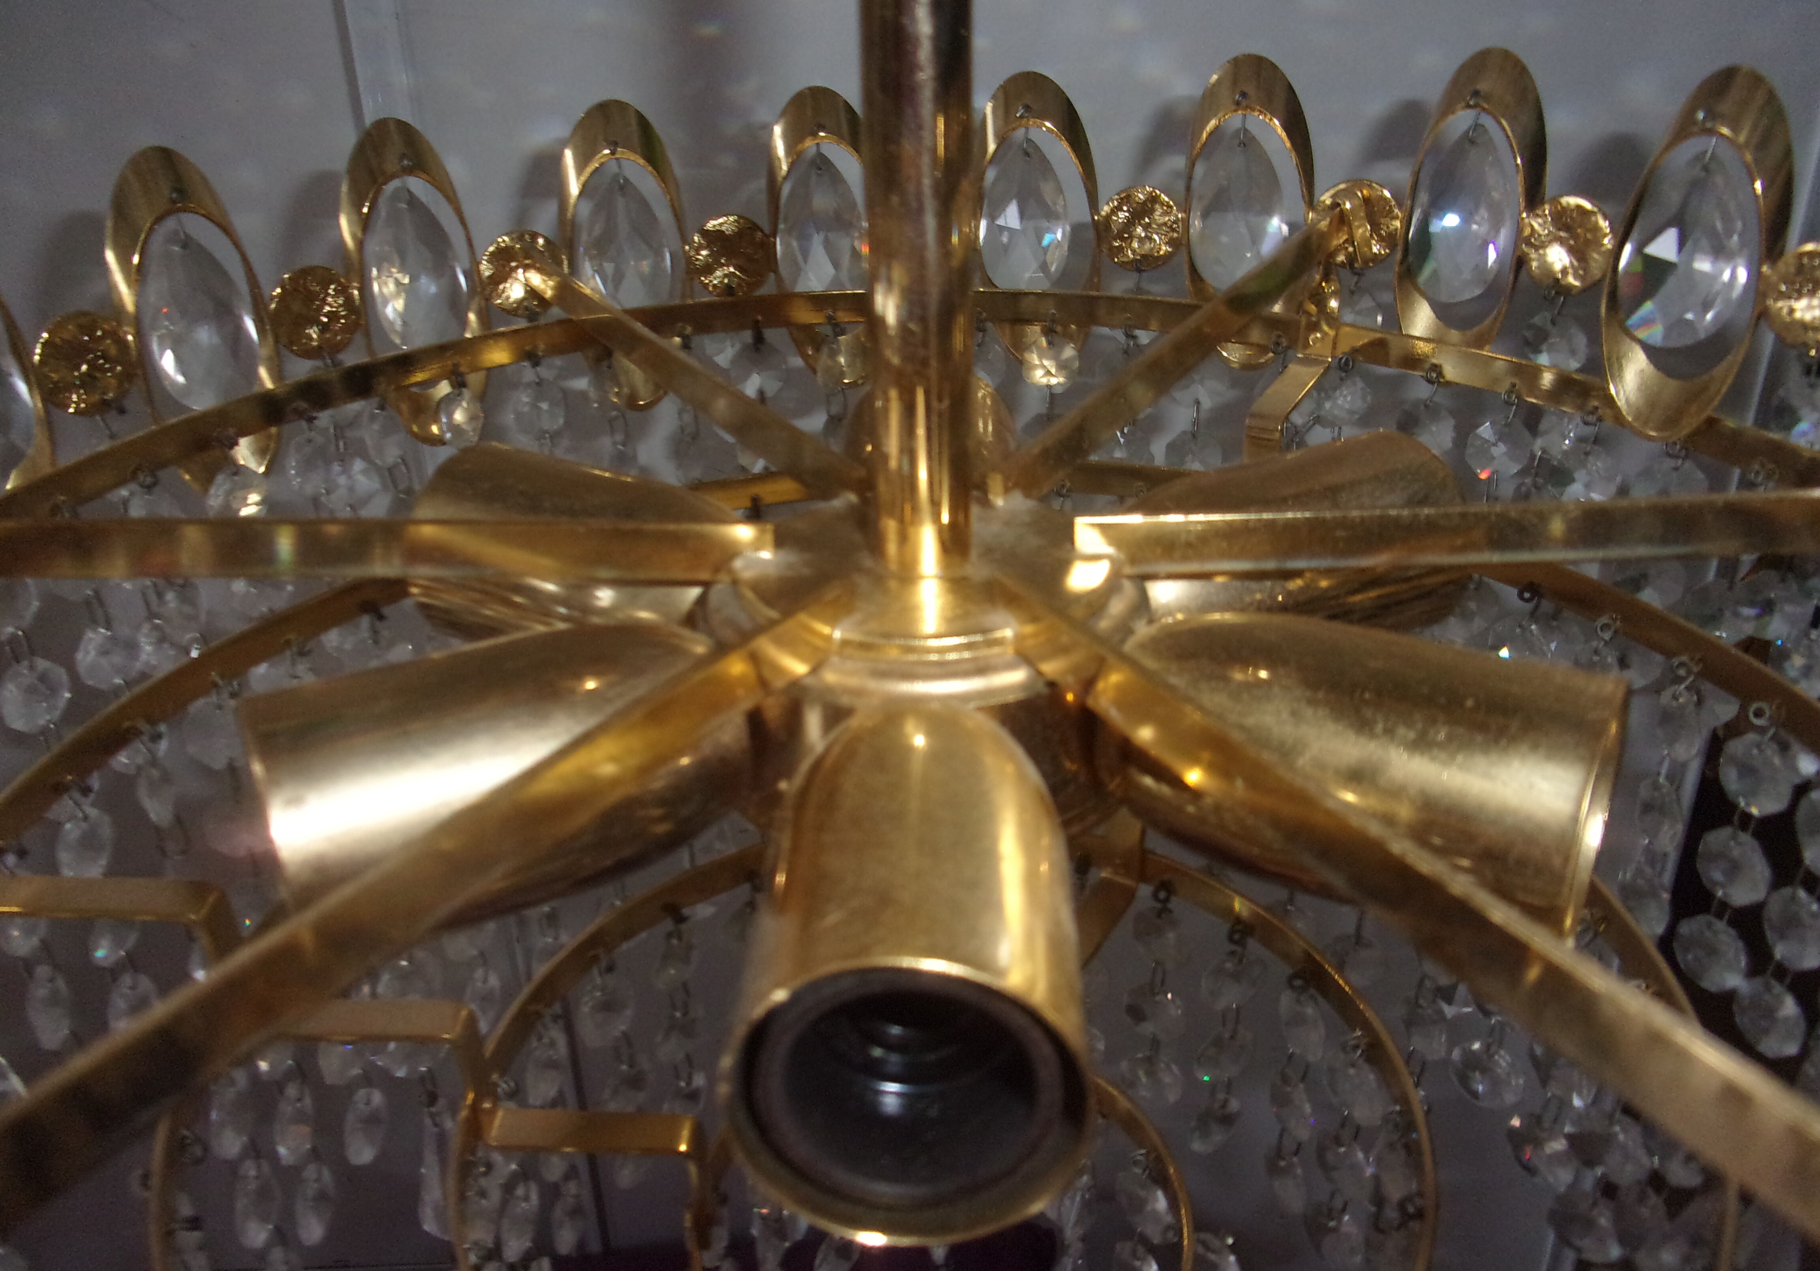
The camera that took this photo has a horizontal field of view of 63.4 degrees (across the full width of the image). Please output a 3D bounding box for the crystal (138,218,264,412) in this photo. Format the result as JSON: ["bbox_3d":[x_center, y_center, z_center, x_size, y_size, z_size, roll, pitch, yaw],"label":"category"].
[{"bbox_3d":[-0.196,-0.086,0.405,0.014,0.051,0.031,18,27,35],"label":"crystal"}]

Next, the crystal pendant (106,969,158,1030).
[{"bbox_3d":[-0.171,0.082,0.325,0.008,0.020,0.018,0,27,4],"label":"crystal pendant"}]

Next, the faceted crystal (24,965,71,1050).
[{"bbox_3d":[-0.171,0.074,0.292,0.008,0.021,0.018,-4,27,-3],"label":"faceted crystal"}]

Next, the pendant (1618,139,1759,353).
[{"bbox_3d":[0.152,-0.076,0.286,0.012,0.038,0.023,-22,33,-33],"label":"pendant"}]

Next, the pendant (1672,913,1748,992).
[{"bbox_3d":[0.139,0.055,0.255,0.007,0.014,0.014,-10,29,-14],"label":"pendant"}]

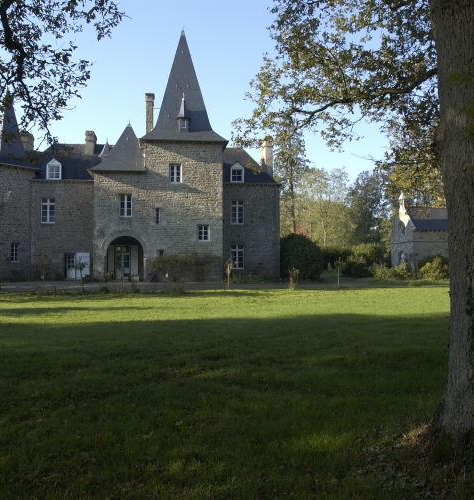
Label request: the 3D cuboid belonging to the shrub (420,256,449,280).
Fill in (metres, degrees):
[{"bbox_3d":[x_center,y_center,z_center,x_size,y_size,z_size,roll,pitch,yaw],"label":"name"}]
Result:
[{"bbox_3d":[17.400,1.590,46.000,3.000,2.000,2.400,0,-1,0],"label":"shrub"}]

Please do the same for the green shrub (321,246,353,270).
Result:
[{"bbox_3d":[13.500,1.100,72.000,4.400,3.100,3.200,0,-1,0],"label":"green shrub"}]

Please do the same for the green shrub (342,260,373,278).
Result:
[{"bbox_3d":[11.830,1.900,52.000,3.000,1.650,2.400,0,-1,0],"label":"green shrub"}]

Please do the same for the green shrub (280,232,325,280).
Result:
[{"bbox_3d":[5.650,0.490,47.800,4.500,4.300,4.300,0,-1,0],"label":"green shrub"}]

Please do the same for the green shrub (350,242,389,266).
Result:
[{"bbox_3d":[16.500,1.100,66.000,4.900,3.800,4.000,0,-1,0],"label":"green shrub"}]

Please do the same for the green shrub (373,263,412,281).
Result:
[{"bbox_3d":[13.800,1.870,47.000,3.300,1.500,2.400,0,-1,0],"label":"green shrub"}]

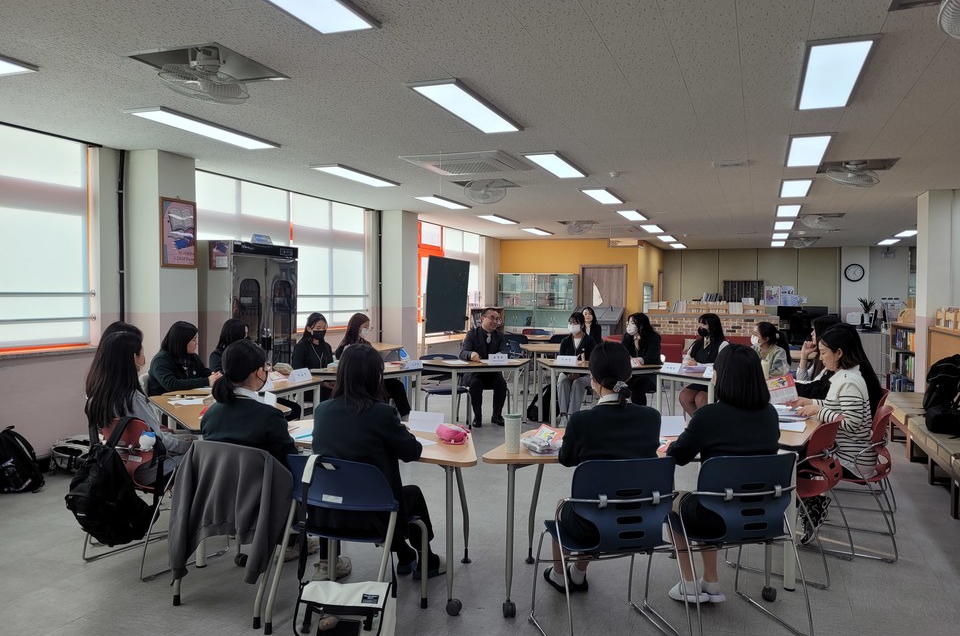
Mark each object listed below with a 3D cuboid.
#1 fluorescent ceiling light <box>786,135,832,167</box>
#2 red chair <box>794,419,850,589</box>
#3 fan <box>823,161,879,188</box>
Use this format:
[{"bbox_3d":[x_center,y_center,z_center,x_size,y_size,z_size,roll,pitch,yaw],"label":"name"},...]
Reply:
[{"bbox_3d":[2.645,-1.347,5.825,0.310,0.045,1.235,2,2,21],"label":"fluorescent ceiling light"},{"bbox_3d":[1.679,0.915,3.873,0.550,0.790,0.530,2,2,41],"label":"red chair"},{"bbox_3d":[3.540,-1.362,6.867,0.450,0.220,0.450,1,2,21],"label":"fan"}]

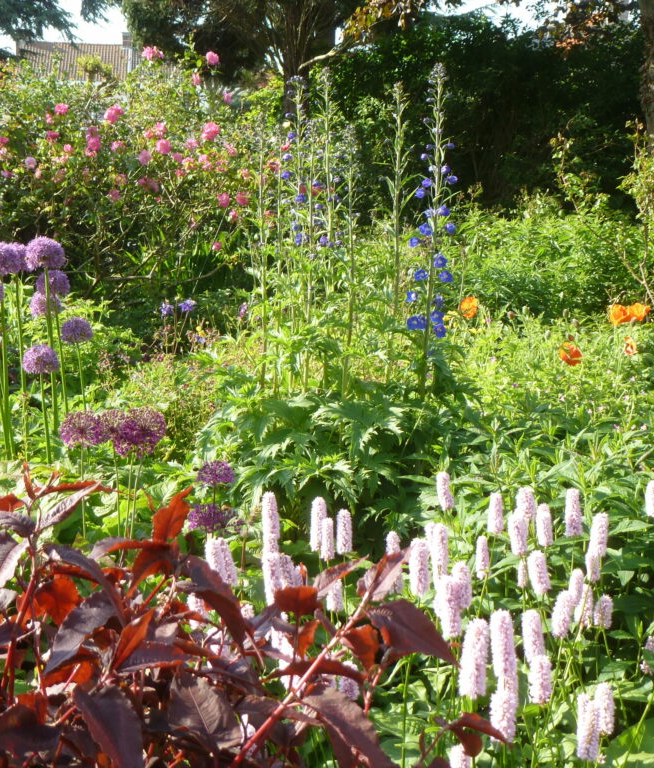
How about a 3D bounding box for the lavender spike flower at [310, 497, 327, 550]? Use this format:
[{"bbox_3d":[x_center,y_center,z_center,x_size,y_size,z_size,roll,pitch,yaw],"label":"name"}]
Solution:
[{"bbox_3d":[-0.012,0.212,2.020,0.024,0.081,0.024,2,12,0],"label":"lavender spike flower"}]

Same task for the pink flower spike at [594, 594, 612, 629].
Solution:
[{"bbox_3d":[0.349,0.288,1.680,0.020,0.041,0.020,6,12,0],"label":"pink flower spike"}]

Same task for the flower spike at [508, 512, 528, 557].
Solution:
[{"bbox_3d":[0.277,0.218,1.930,0.026,0.061,0.026,-5,12,0],"label":"flower spike"}]

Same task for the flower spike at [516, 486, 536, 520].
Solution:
[{"bbox_3d":[0.300,0.183,2.000,0.027,0.057,0.027,-4,9,0],"label":"flower spike"}]

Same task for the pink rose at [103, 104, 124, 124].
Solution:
[{"bbox_3d":[-0.881,-1.112,5.500,0.084,0.083,0.084,0,12,0],"label":"pink rose"}]

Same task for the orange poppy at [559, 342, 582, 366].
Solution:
[{"bbox_3d":[0.861,-0.104,4.700,0.078,0.085,0.078,0,12,0],"label":"orange poppy"}]

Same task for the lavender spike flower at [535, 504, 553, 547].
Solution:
[{"bbox_3d":[0.328,0.211,2.000,0.024,0.064,0.024,-5,12,0],"label":"lavender spike flower"}]

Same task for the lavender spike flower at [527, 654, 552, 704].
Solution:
[{"bbox_3d":[0.230,0.318,1.431,0.025,0.052,0.025,-3,9,0],"label":"lavender spike flower"}]

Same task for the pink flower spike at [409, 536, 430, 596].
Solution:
[{"bbox_3d":[0.122,0.240,1.743,0.026,0.076,0.026,-4,9,0],"label":"pink flower spike"}]

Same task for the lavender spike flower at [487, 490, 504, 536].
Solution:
[{"bbox_3d":[0.272,0.208,2.147,0.024,0.069,0.024,1,9,0],"label":"lavender spike flower"}]

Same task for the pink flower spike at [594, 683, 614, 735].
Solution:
[{"bbox_3d":[0.307,0.361,1.480,0.022,0.058,0.022,-4,9,0],"label":"pink flower spike"}]

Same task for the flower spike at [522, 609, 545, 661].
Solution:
[{"bbox_3d":[0.238,0.291,1.531,0.025,0.064,0.025,-10,9,0],"label":"flower spike"}]

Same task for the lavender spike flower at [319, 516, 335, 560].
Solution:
[{"bbox_3d":[0.001,0.230,1.970,0.020,0.063,0.020,0,12,0],"label":"lavender spike flower"}]

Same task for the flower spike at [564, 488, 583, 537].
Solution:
[{"bbox_3d":[0.382,0.199,2.059,0.025,0.074,0.025,-5,9,0],"label":"flower spike"}]

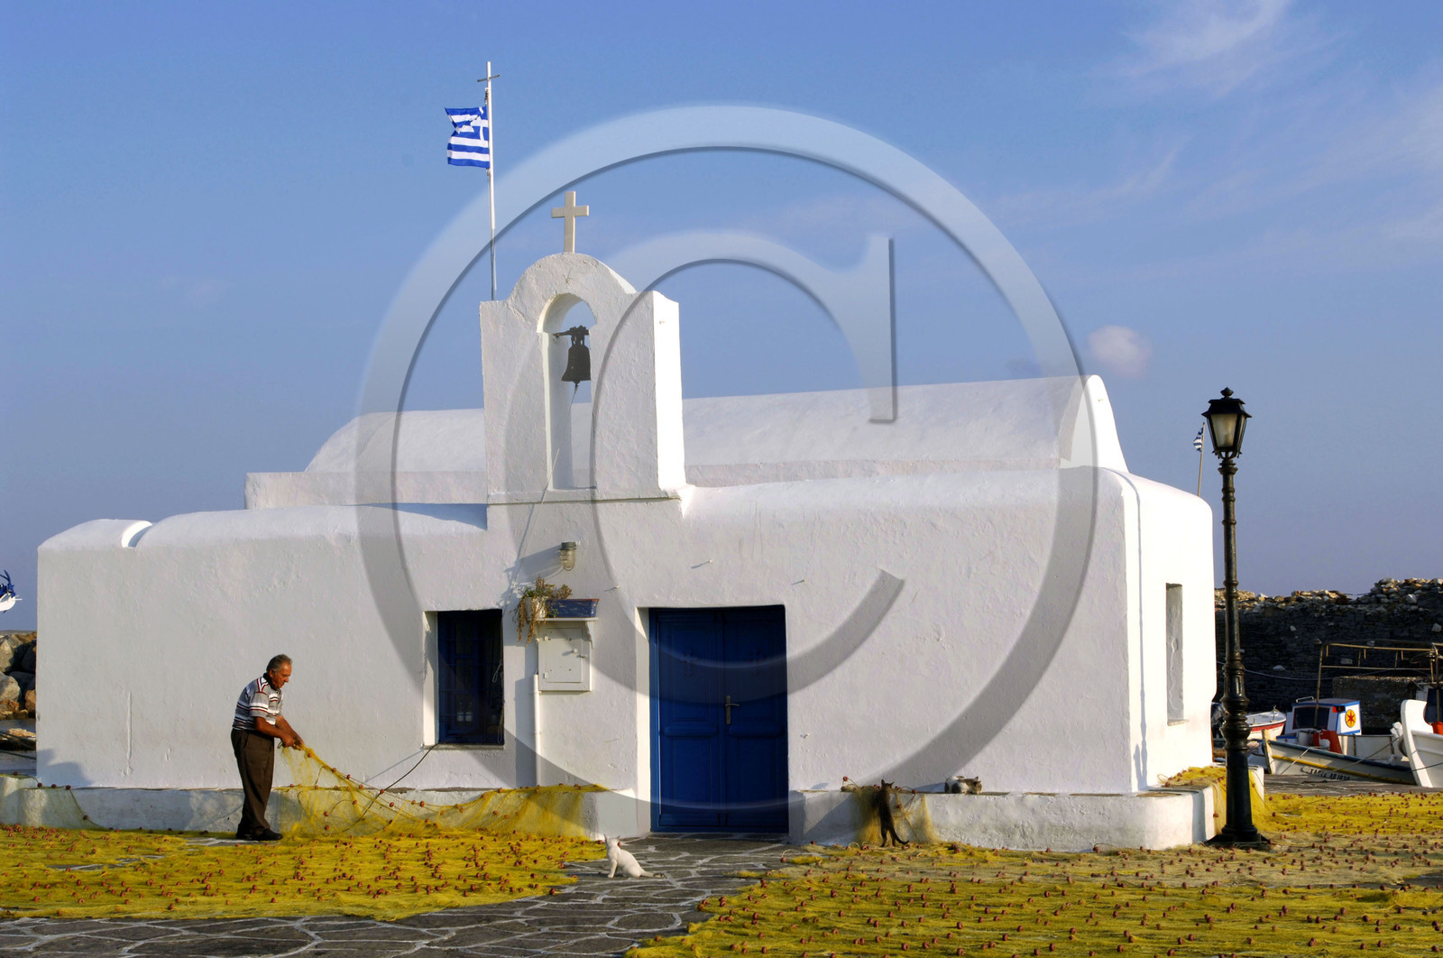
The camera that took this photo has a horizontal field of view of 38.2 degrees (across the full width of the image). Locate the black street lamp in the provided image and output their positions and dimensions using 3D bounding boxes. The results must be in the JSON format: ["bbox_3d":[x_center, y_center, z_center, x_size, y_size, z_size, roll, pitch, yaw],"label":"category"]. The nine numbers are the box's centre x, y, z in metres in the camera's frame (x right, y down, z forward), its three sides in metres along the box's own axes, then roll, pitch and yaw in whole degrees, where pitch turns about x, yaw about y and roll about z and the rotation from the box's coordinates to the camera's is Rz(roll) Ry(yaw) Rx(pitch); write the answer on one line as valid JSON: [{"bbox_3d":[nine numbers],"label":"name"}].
[{"bbox_3d":[4.171,1.109,17.043,0.450,3.726,0.450,-2,-4,23],"label":"black street lamp"}]

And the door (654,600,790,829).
[{"bbox_3d":[-0.002,2.098,18.157,1.250,1.970,0.080,-2,-4,15],"label":"door"}]

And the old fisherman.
[{"bbox_3d":[-3.929,2.315,18.000,0.600,1.600,0.480,-1,-4,14],"label":"old fisherman"}]

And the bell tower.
[{"bbox_3d":[-1.212,-0.874,18.606,1.660,2.220,0.720,-2,-4,15],"label":"bell tower"}]

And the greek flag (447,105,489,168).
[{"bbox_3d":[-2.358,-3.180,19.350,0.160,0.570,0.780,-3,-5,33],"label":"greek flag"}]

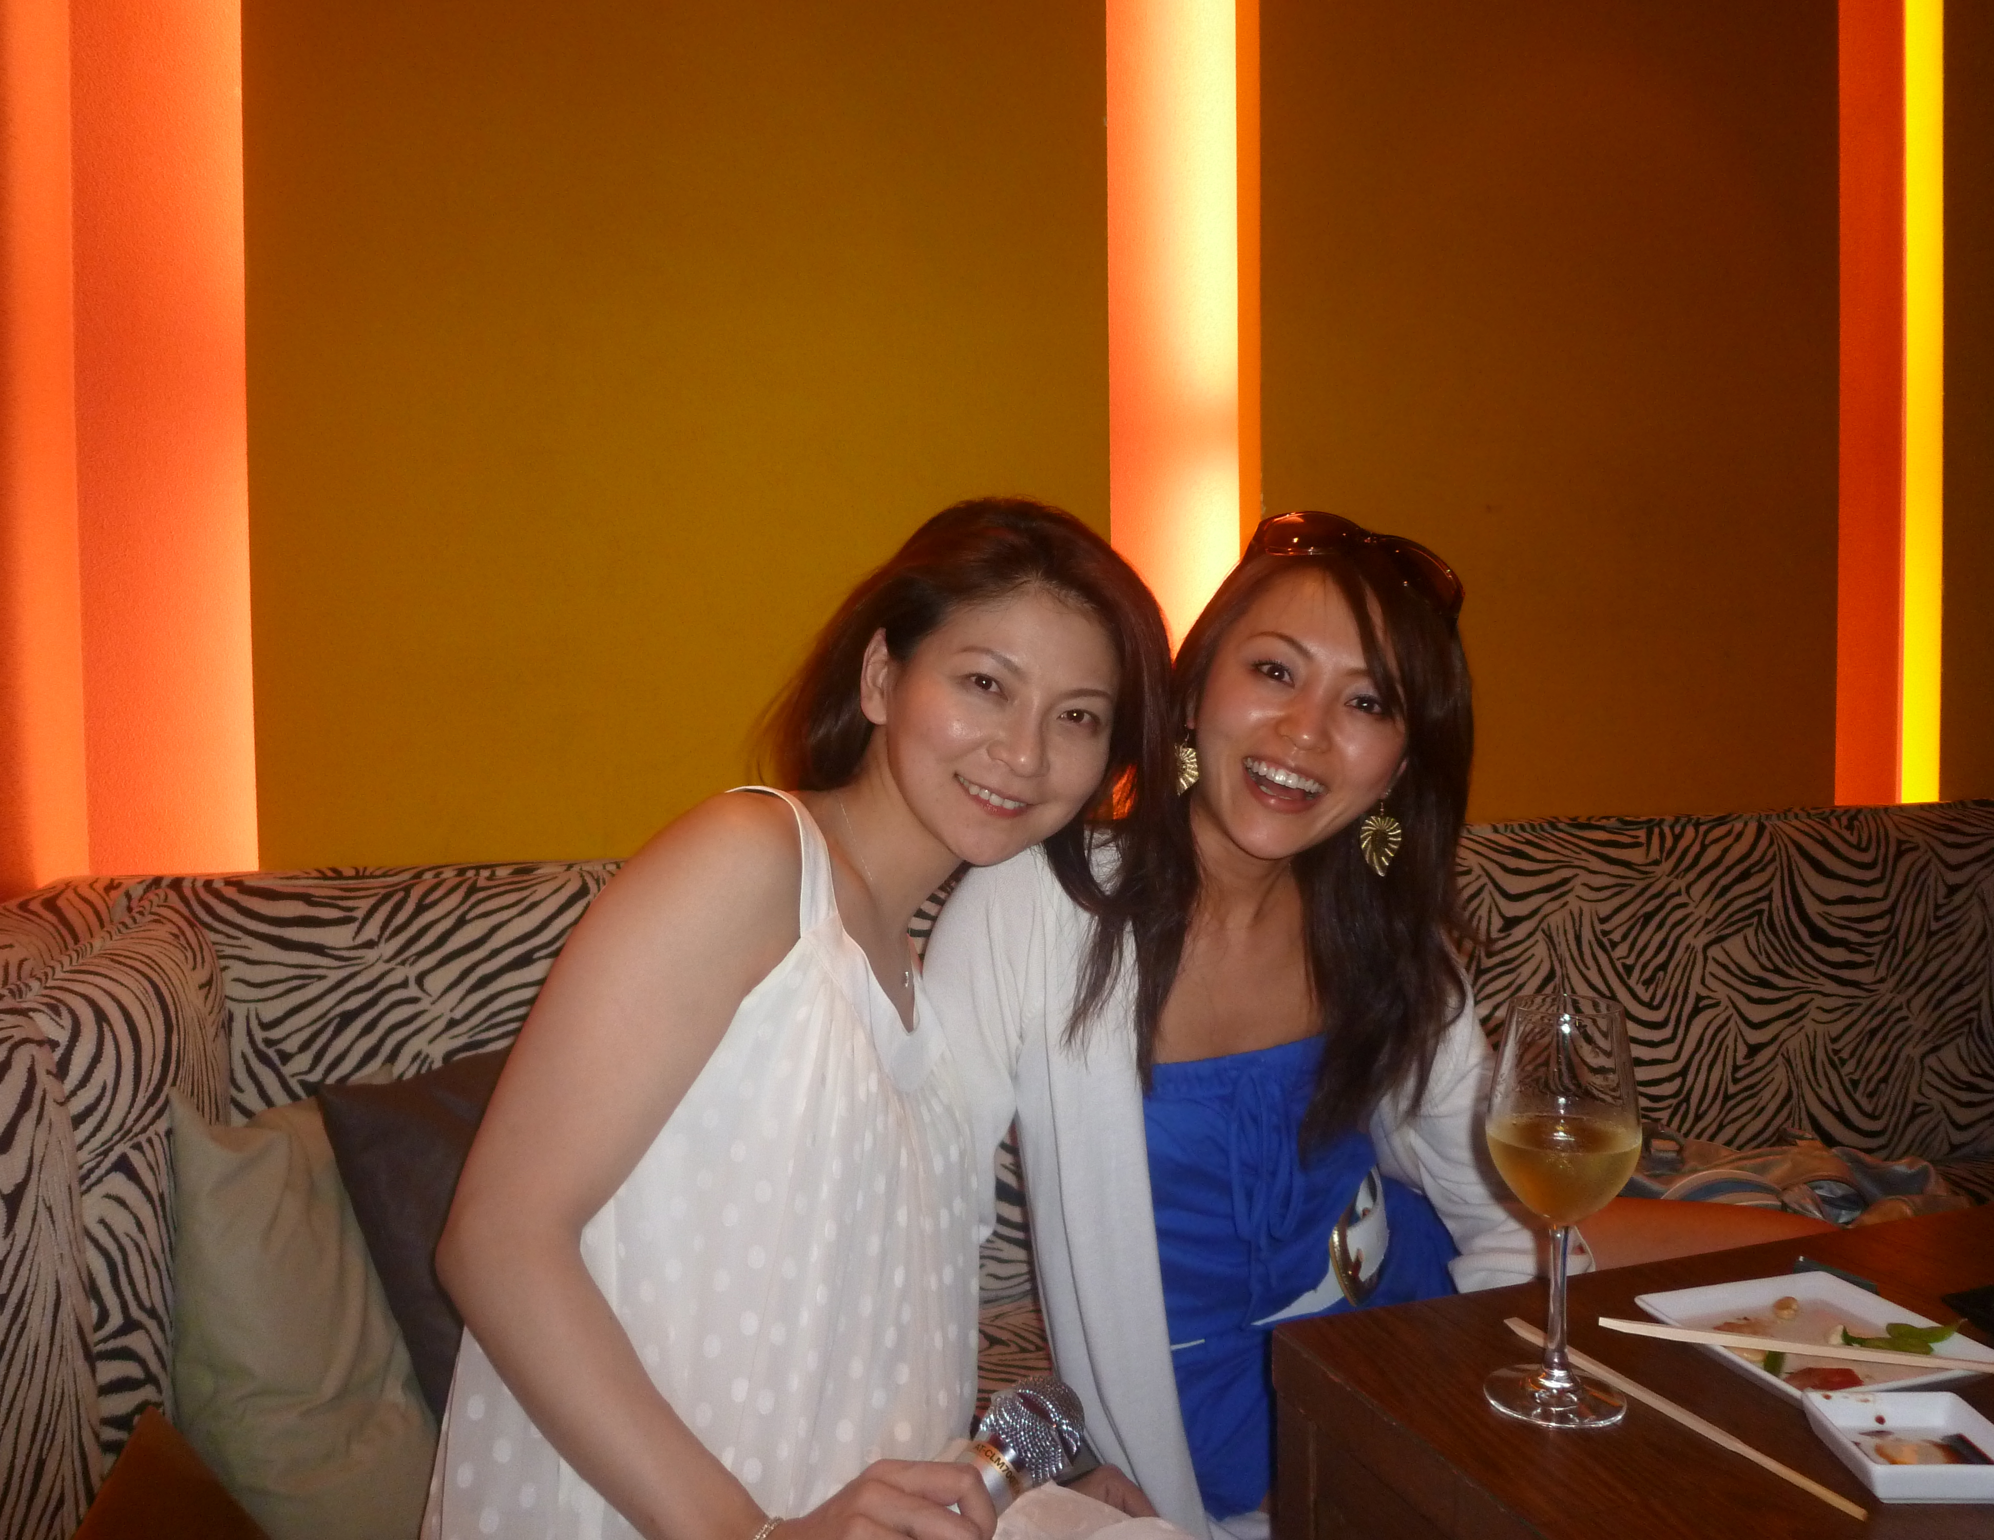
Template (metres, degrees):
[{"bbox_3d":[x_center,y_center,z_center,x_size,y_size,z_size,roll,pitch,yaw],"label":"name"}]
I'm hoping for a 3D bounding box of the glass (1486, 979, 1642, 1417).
[{"bbox_3d":[0.294,0.226,0.776,0.076,0.207,0.076,0,2,0],"label":"glass"}]

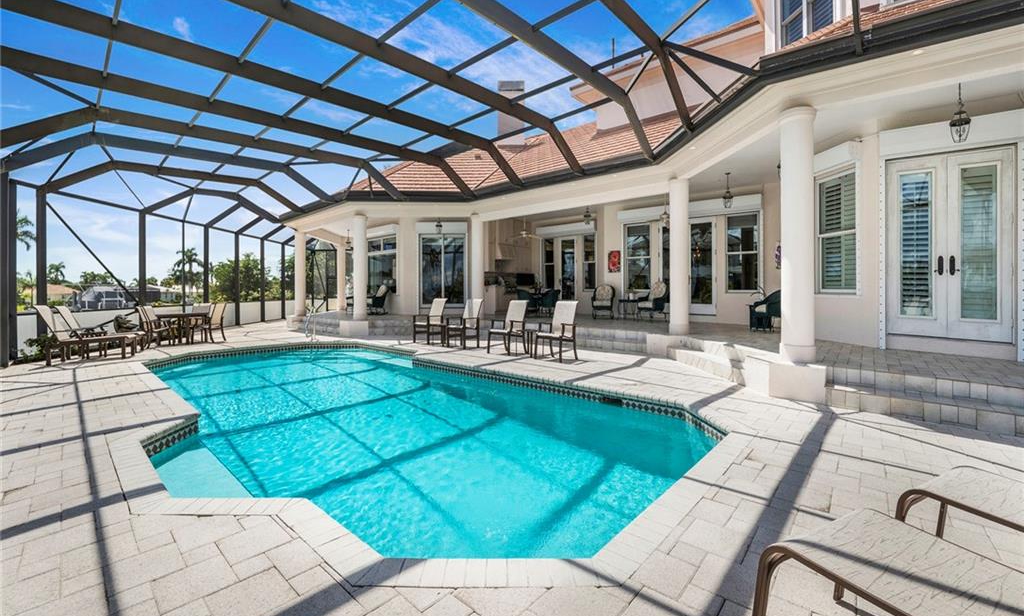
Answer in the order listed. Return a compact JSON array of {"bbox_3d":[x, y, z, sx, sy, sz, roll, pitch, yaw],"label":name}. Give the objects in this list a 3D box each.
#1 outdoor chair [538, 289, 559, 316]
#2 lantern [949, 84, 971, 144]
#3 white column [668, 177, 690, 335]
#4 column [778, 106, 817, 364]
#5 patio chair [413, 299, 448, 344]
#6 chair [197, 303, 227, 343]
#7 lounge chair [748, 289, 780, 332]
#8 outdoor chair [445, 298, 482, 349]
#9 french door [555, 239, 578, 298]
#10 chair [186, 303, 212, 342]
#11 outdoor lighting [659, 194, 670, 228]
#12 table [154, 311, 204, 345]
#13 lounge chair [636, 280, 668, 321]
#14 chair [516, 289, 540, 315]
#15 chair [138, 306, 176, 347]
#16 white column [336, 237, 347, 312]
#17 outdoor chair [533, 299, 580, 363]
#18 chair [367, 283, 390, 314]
[{"bbox_3d":[1.220,-0.157,13.000,0.650,0.870,0.650,-1,2,-41],"label":"outdoor chair"},{"bbox_3d":[5.020,-2.180,4.470,0.190,0.640,0.190,-1,2,-37],"label":"lantern"},{"bbox_3d":[3.210,-0.960,7.660,0.360,2.940,0.360,0,1,0],"label":"white column"},{"bbox_3d":[3.400,-0.833,4.730,0.370,2.940,0.370,0,1,0],"label":"column"},{"bbox_3d":[-1.900,0.295,9.350,0.600,1.030,0.680,1,1,35],"label":"patio chair"},{"bbox_3d":[-7.570,0.400,10.100,0.640,0.950,0.580,-1,2,-26],"label":"chair"},{"bbox_3d":[5.180,-0.020,7.850,0.760,0.950,0.680,0,3,10],"label":"lounge chair"},{"bbox_3d":[-1.035,0.340,8.720,0.580,1.030,0.600,2,3,42],"label":"outdoor chair"},{"bbox_3d":[1.820,-1.110,13.300,0.900,2.450,0.080,2,3,42],"label":"french door"},{"bbox_3d":[-7.470,0.343,9.550,0.580,0.930,0.650,0,1,-12],"label":"chair"},{"bbox_3d":[3.550,-2.280,9.200,0.240,0.820,0.240,0,3,0],"label":"outdoor lighting"},{"bbox_3d":[-8.280,0.520,10.000,1.020,0.720,1.150,-1,2,-30],"label":"table"},{"bbox_3d":[3.970,-0.176,11.300,0.820,1.040,0.720,0,1,-23],"label":"lounge chair"},{"bbox_3d":[0.500,-0.157,13.000,0.650,0.870,0.650,1,2,41],"label":"chair"},{"bbox_3d":[-8.330,0.437,9.400,0.650,0.940,0.580,-1,2,-31],"label":"chair"},{"bbox_3d":[-7.110,-1.326,16.600,0.360,2.940,0.360,0,1,0],"label":"white column"},{"bbox_3d":[0.790,0.395,7.100,0.580,1.030,0.600,2,3,42],"label":"outdoor chair"},{"bbox_3d":[-4.660,-0.275,13.700,0.820,1.020,0.700,-1,1,-28],"label":"chair"}]

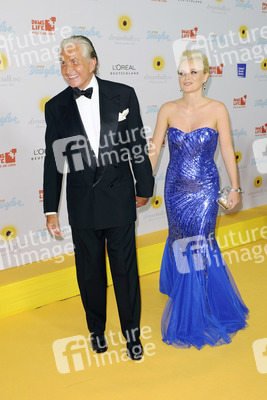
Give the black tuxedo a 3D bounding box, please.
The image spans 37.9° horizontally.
[{"bbox_3d":[-0.178,0.118,2.277,0.600,1.550,0.380,-2,13,8],"label":"black tuxedo"}]

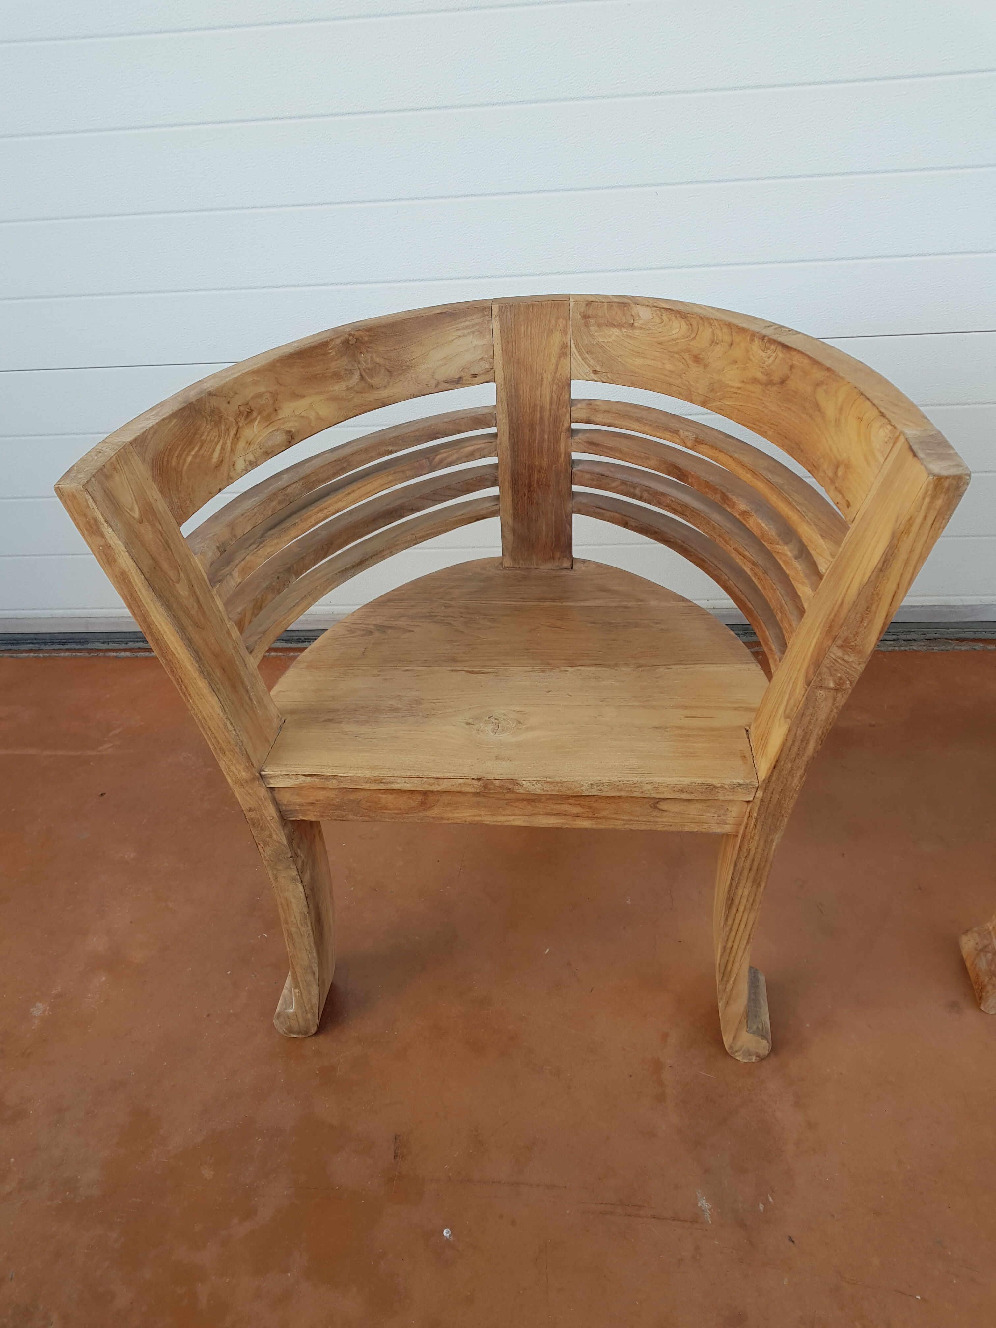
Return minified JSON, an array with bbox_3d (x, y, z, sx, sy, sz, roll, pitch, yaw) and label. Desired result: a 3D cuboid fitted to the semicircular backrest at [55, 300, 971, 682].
[{"bbox_3d":[0.029,-0.187,1.160,0.756,0.317,0.615,1,34,7],"label":"semicircular backrest"}]

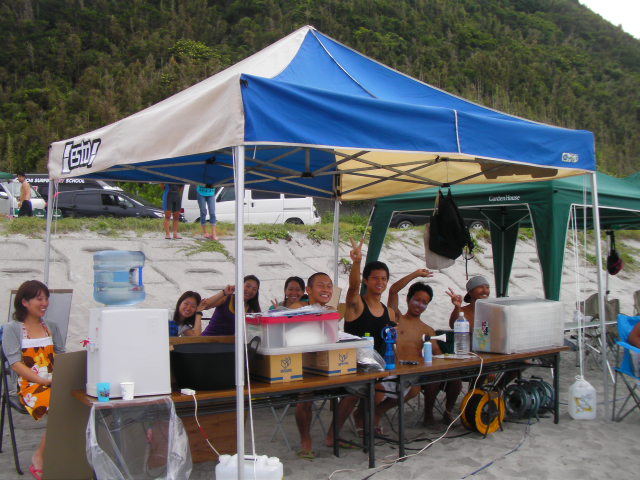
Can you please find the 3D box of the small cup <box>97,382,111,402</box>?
[{"bbox_3d":[-1.100,0.777,3.590,0.072,0.087,0.072,0,0,0],"label":"small cup"}]

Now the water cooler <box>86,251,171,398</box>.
[{"bbox_3d":[-1.055,0.435,3.860,0.390,0.765,0.320,0,0,-26],"label":"water cooler"}]

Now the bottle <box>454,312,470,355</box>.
[{"bbox_3d":[1.035,0.673,5.100,0.105,0.305,0.100,0,0,12],"label":"bottle"}]

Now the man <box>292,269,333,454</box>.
[{"bbox_3d":[-0.070,0.800,4.780,0.470,1.190,0.660,0,0,-20],"label":"man"}]

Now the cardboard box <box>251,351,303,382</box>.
[{"bbox_3d":[-0.266,0.728,4.144,0.213,0.168,0.280,1,-1,-35],"label":"cardboard box"}]

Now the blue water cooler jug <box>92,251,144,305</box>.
[{"bbox_3d":[-1.100,0.212,3.840,0.275,0.320,0.275,0,0,-26],"label":"blue water cooler jug"}]

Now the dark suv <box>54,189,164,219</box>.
[{"bbox_3d":[-7.300,-0.890,24.000,4.650,1.650,1.750,0,-1,2],"label":"dark suv"}]

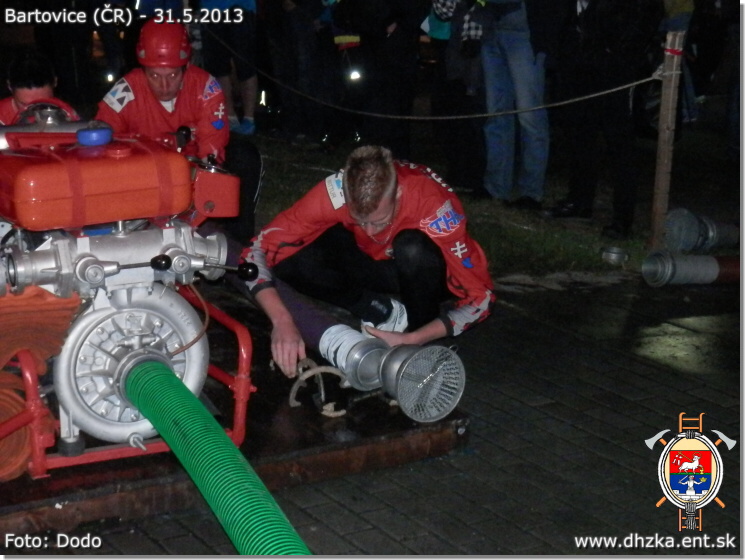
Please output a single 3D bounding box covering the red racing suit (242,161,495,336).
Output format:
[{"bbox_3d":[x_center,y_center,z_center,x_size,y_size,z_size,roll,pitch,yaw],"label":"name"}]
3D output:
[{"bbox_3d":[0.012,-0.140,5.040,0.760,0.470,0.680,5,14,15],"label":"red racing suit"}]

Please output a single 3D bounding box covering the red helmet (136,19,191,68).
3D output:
[{"bbox_3d":[-0.791,-0.895,5.950,0.210,0.180,0.265,0,26,-8],"label":"red helmet"}]

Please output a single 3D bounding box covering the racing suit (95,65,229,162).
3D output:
[{"bbox_3d":[-0.805,-0.596,6.030,0.520,0.460,0.440,-1,14,-10],"label":"racing suit"}]

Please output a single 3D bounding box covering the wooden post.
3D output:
[{"bbox_3d":[1.275,-0.610,6.850,0.065,0.960,0.060,10,15,29],"label":"wooden post"}]

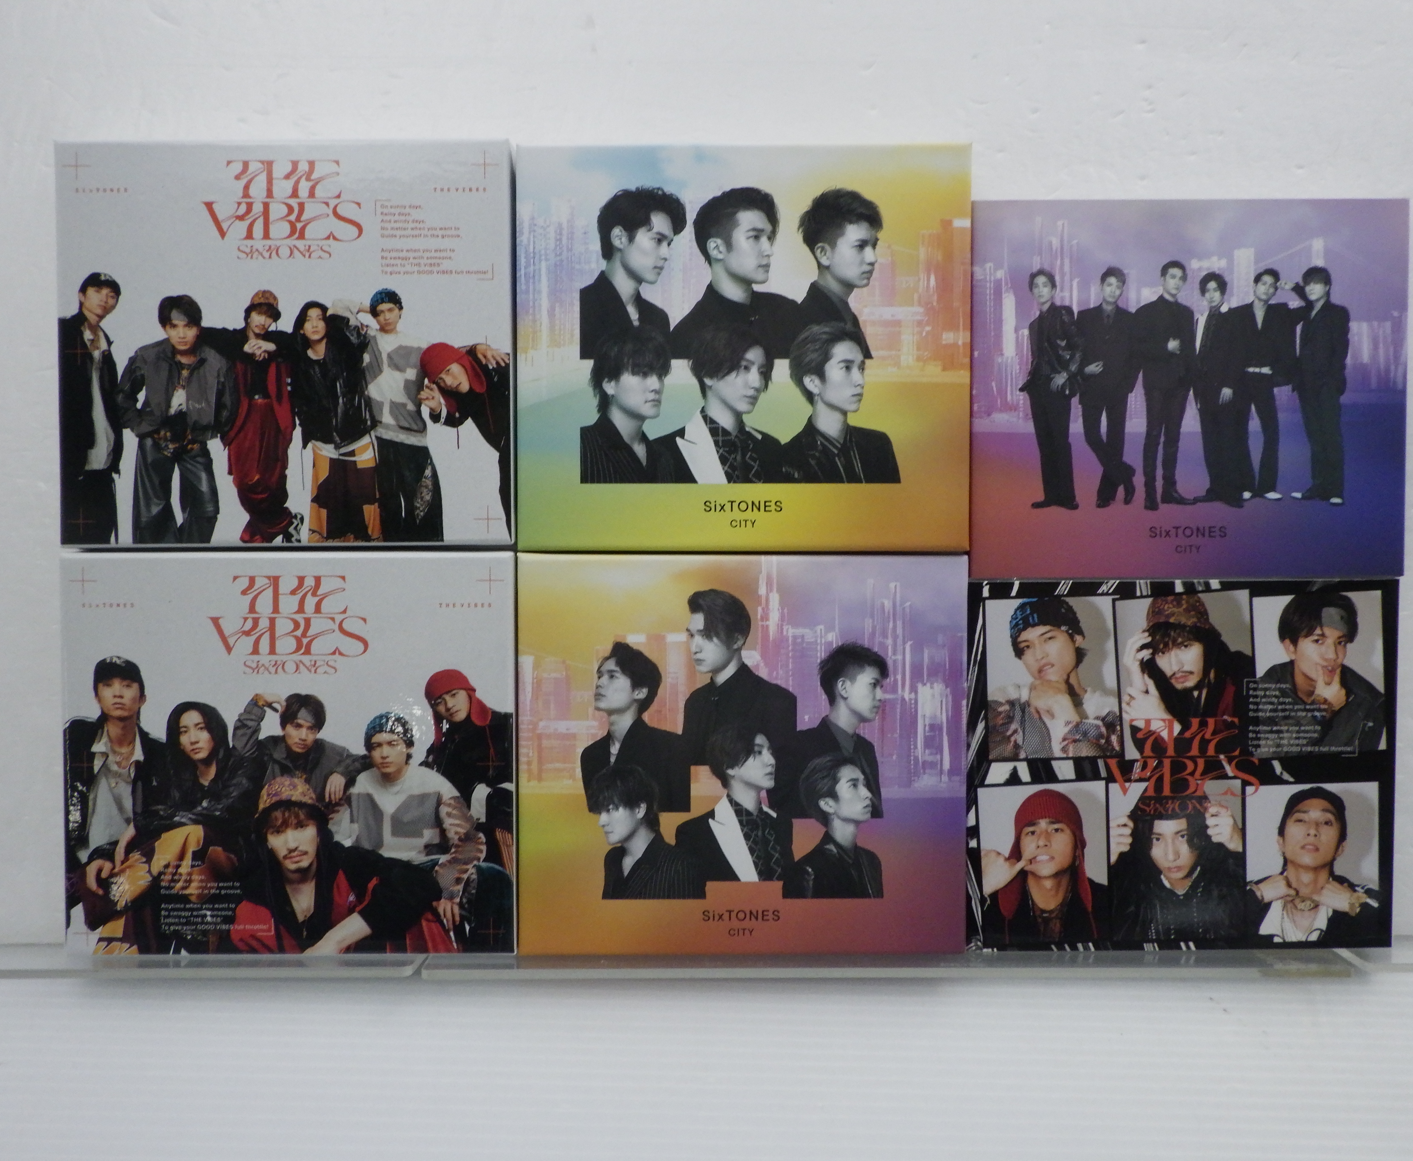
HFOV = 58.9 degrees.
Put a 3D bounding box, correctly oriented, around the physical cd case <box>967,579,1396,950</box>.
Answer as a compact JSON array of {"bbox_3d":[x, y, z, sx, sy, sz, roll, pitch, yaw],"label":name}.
[{"bbox_3d":[0.159,0.062,0.424,0.144,0.124,0.012,0,2,-1],"label":"physical cd case"}]

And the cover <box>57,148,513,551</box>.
[{"bbox_3d":[-0.138,-0.077,0.418,0.148,0.132,0.019,0,1,0],"label":"cover"}]

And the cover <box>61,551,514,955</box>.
[{"bbox_3d":[-0.137,0.057,0.420,0.148,0.132,0.019,0,1,0],"label":"cover"}]

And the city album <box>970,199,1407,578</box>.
[{"bbox_3d":[0.159,-0.063,0.420,0.144,0.124,0.013,0,2,0],"label":"city album"}]

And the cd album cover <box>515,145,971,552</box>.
[{"bbox_3d":[0.012,-0.076,0.418,0.148,0.132,0.018,0,1,0],"label":"cd album cover"}]

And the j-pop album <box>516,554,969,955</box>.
[{"bbox_3d":[0.012,0.058,0.421,0.148,0.132,0.018,0,1,0],"label":"j-pop album"}]

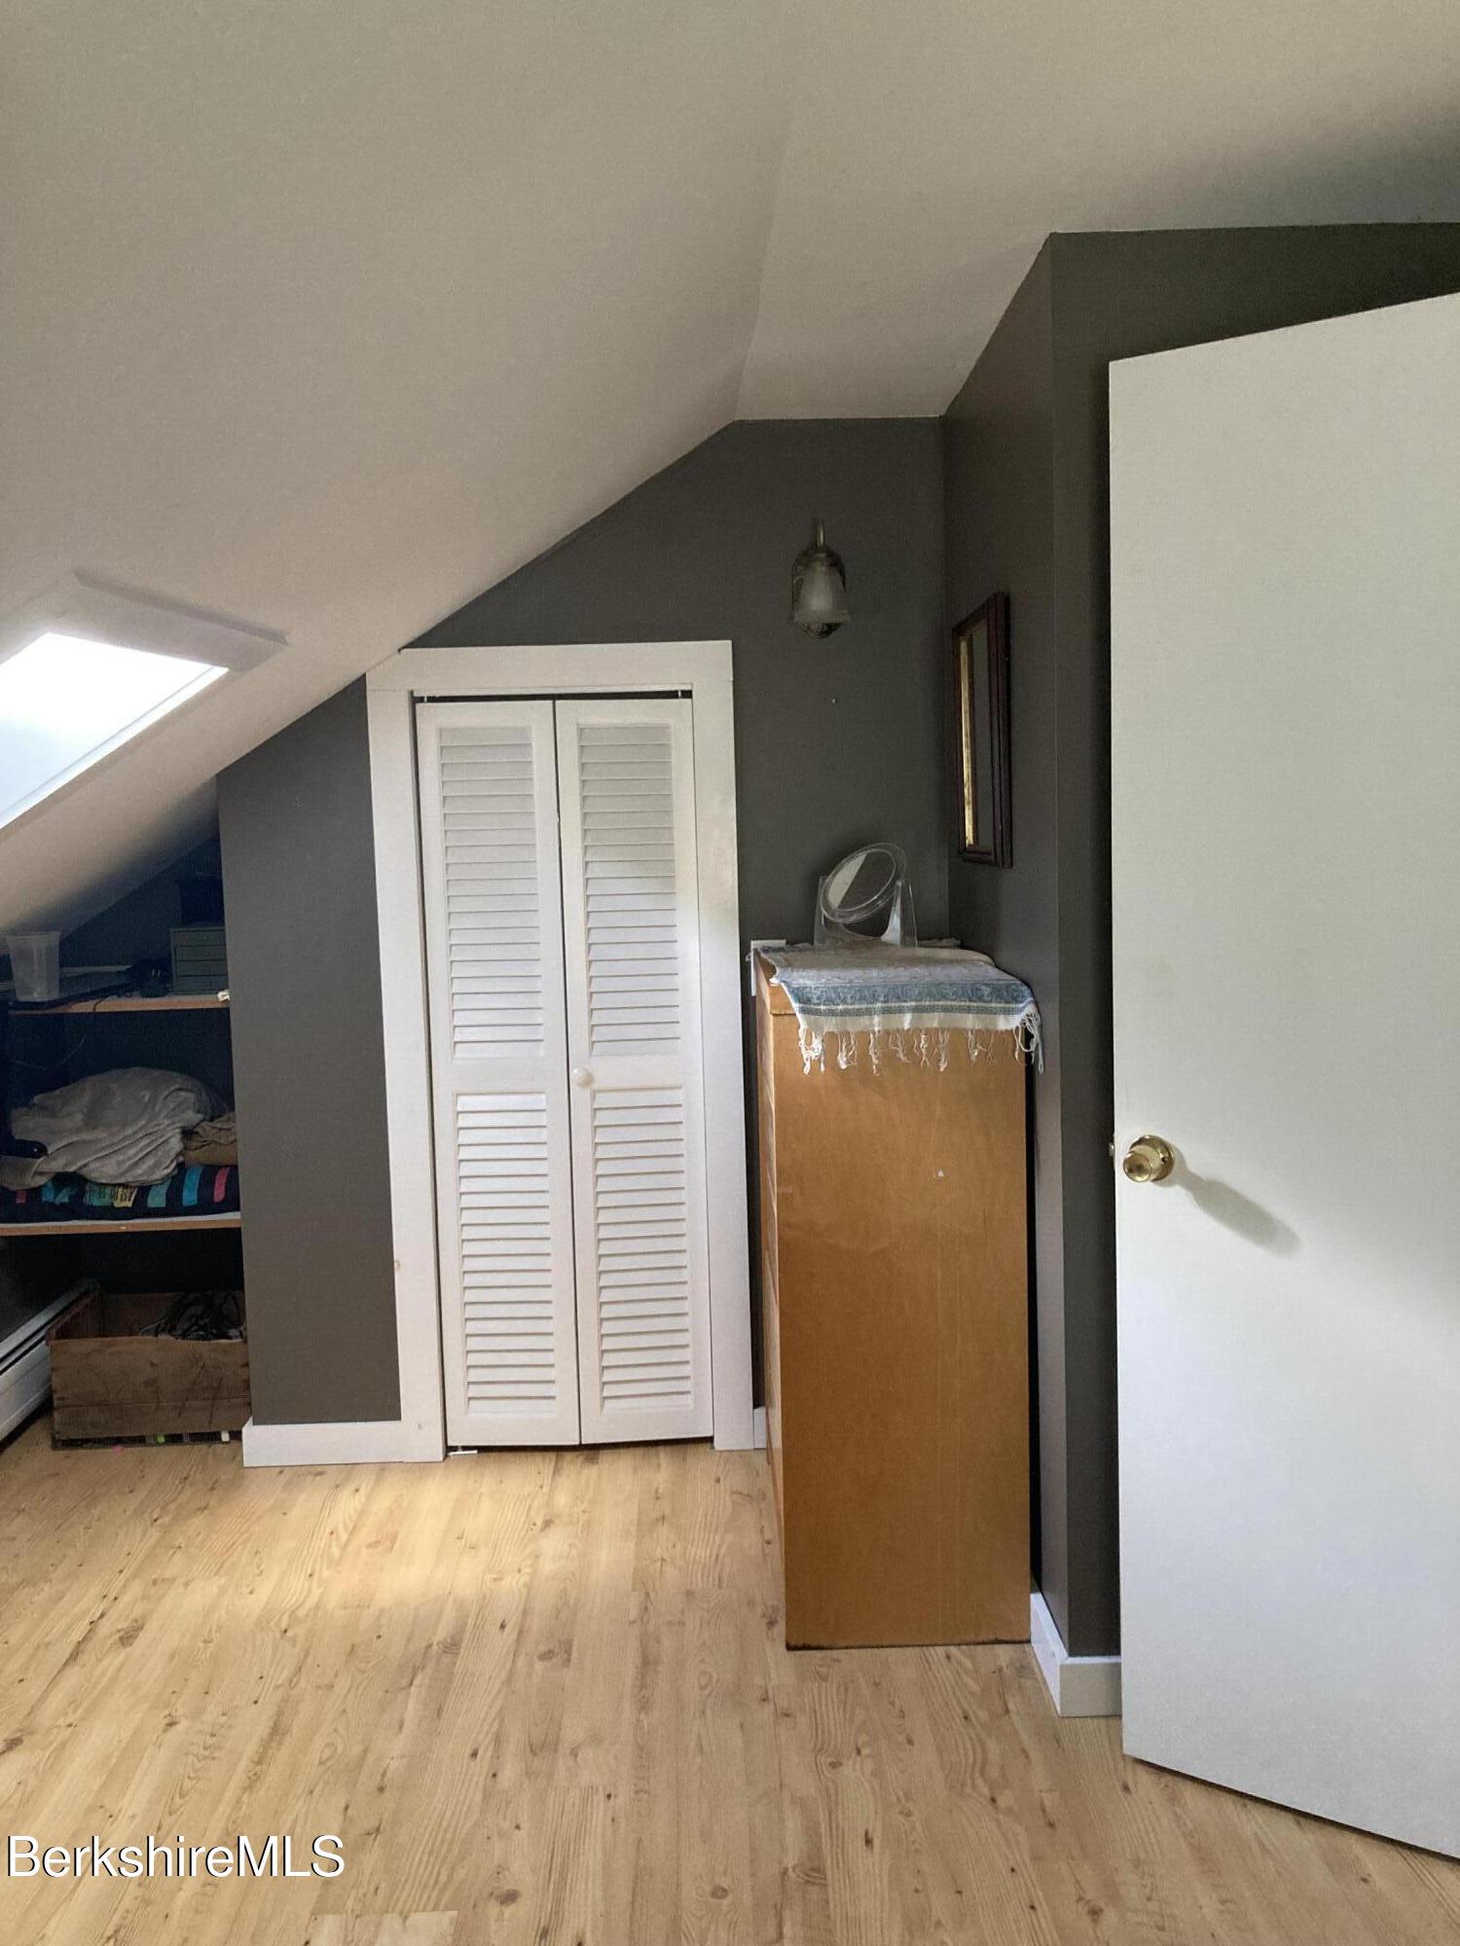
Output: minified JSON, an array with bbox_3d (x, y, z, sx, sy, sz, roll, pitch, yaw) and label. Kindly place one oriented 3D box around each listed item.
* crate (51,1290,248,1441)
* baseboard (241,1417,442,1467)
[{"bbox_3d":[-1.357,0.960,3.861,0.475,0.262,0.370,-2,5,-3],"label":"crate"},{"bbox_3d":[-0.870,1.057,3.539,0.445,0.092,0.020,-2,5,-1],"label":"baseboard"}]

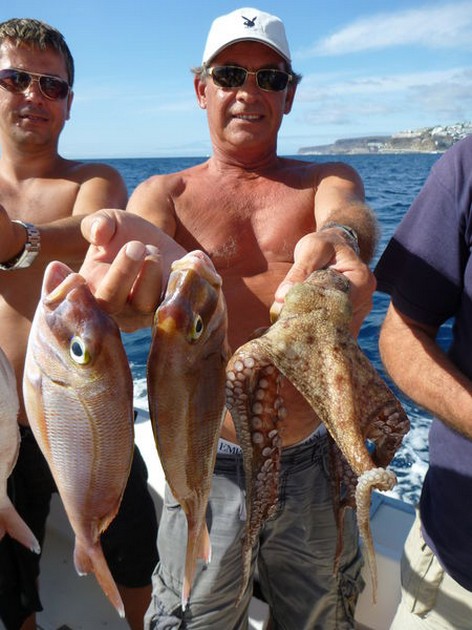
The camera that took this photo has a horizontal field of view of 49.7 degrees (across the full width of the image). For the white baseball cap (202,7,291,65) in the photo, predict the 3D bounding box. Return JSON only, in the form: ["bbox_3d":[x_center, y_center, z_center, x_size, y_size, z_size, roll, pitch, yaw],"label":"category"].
[{"bbox_3d":[0.020,-0.492,0.905,0.175,0.125,0.265,-2,17,-3],"label":"white baseball cap"}]

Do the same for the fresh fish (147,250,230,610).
[{"bbox_3d":[-0.044,0.122,0.483,0.060,0.365,0.110,7,14,22],"label":"fresh fish"}]

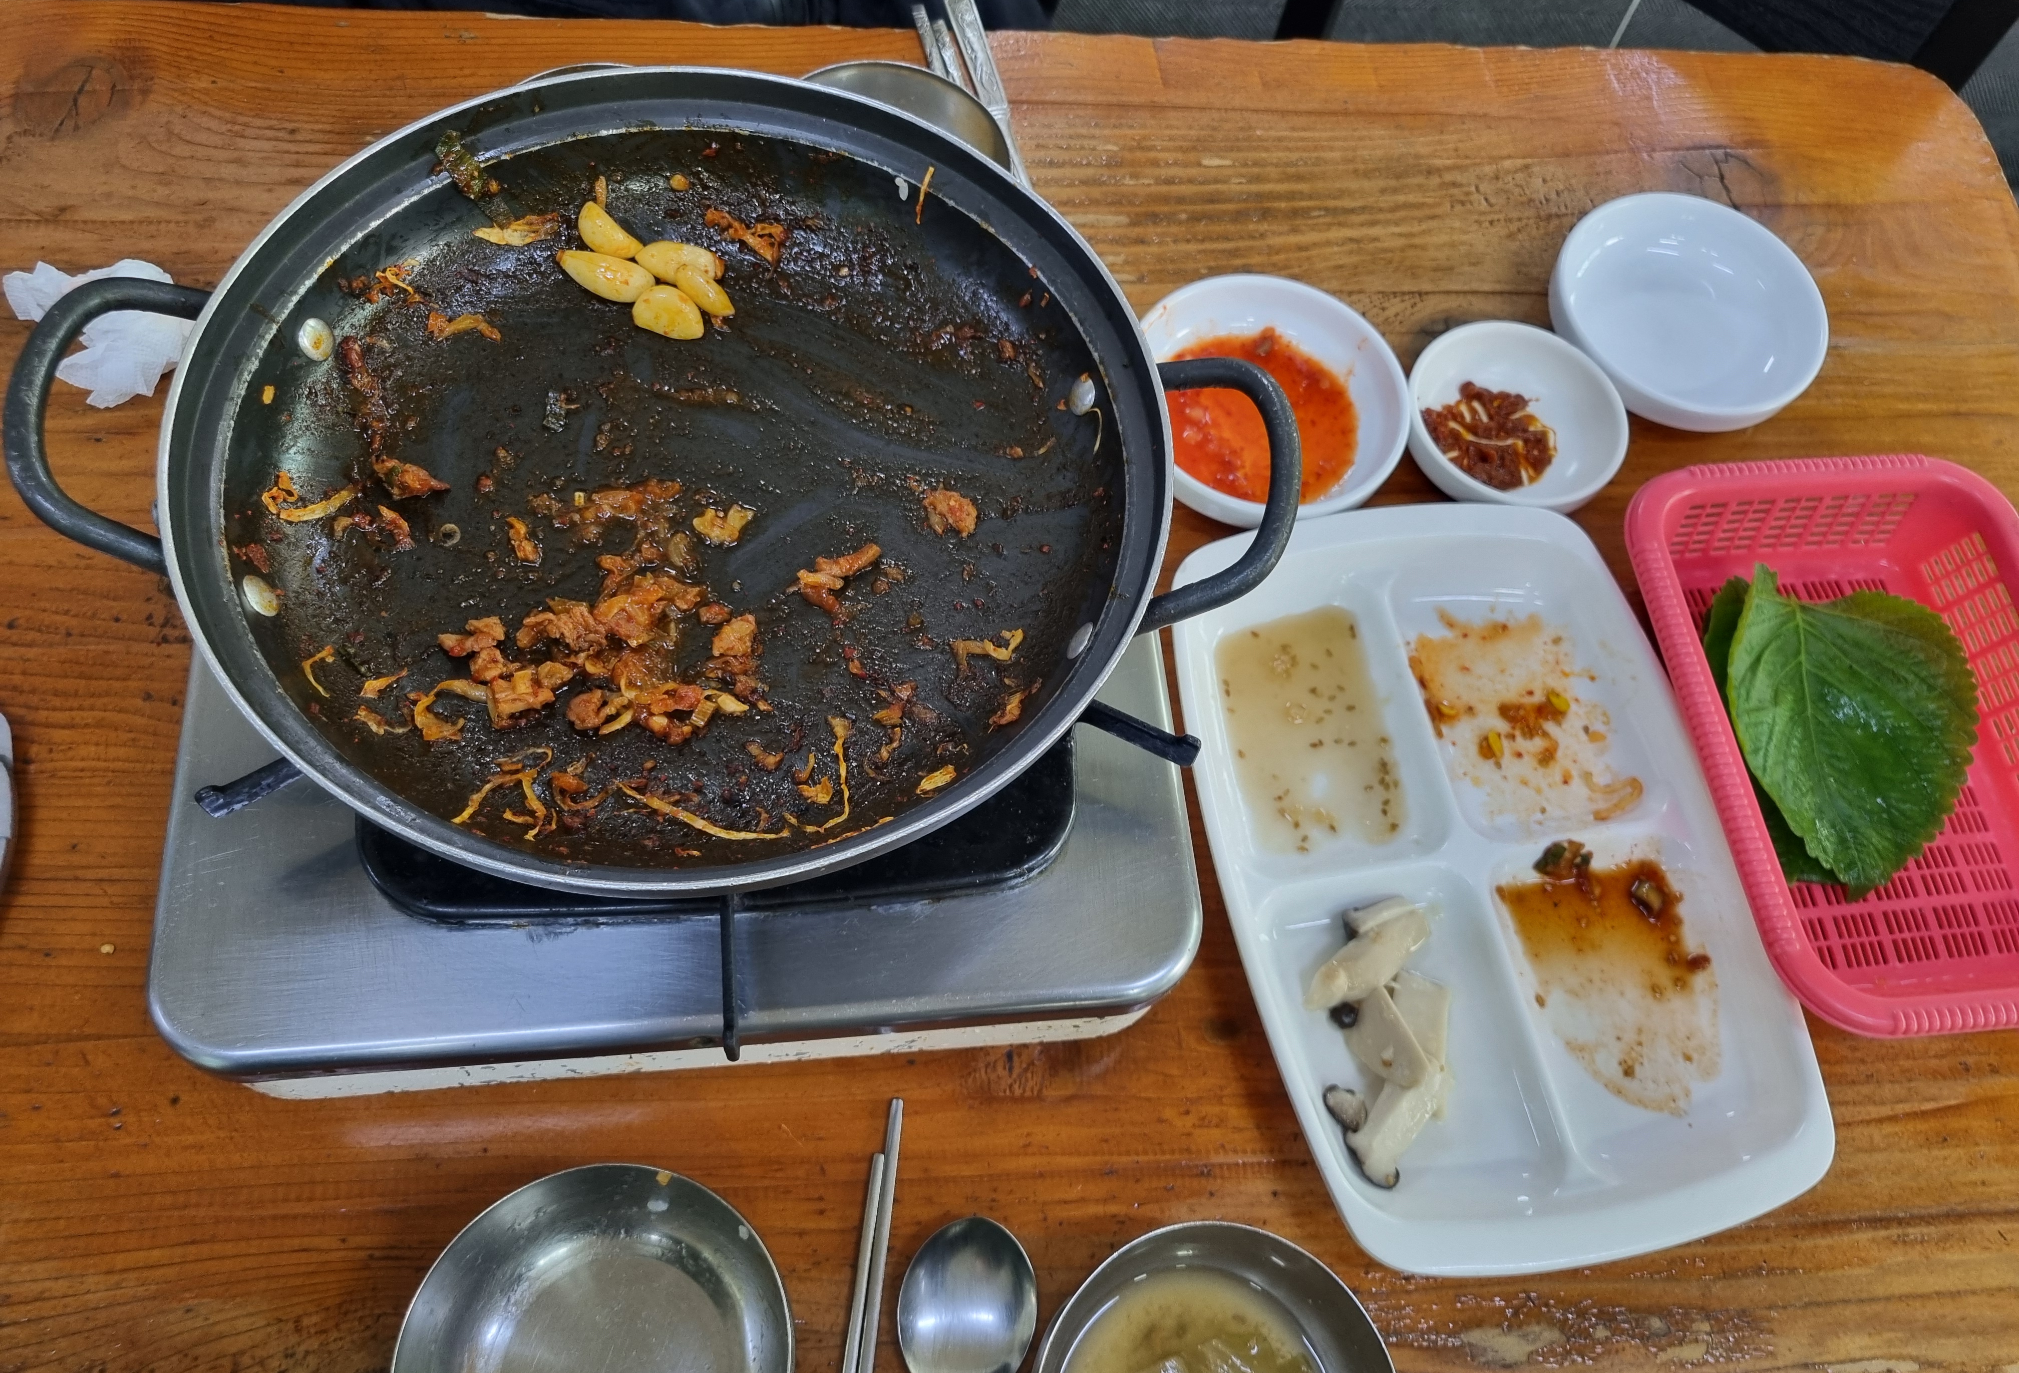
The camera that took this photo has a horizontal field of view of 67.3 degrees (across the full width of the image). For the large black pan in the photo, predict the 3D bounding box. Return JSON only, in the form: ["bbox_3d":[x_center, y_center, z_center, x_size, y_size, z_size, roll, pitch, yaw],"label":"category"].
[{"bbox_3d":[-0.089,-0.054,0.429,0.338,0.072,0.262,0,64,-7],"label":"large black pan"}]

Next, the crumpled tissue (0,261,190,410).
[{"bbox_3d":[-0.331,-0.133,0.567,0.100,0.025,0.070,-2,65,-9],"label":"crumpled tissue"}]

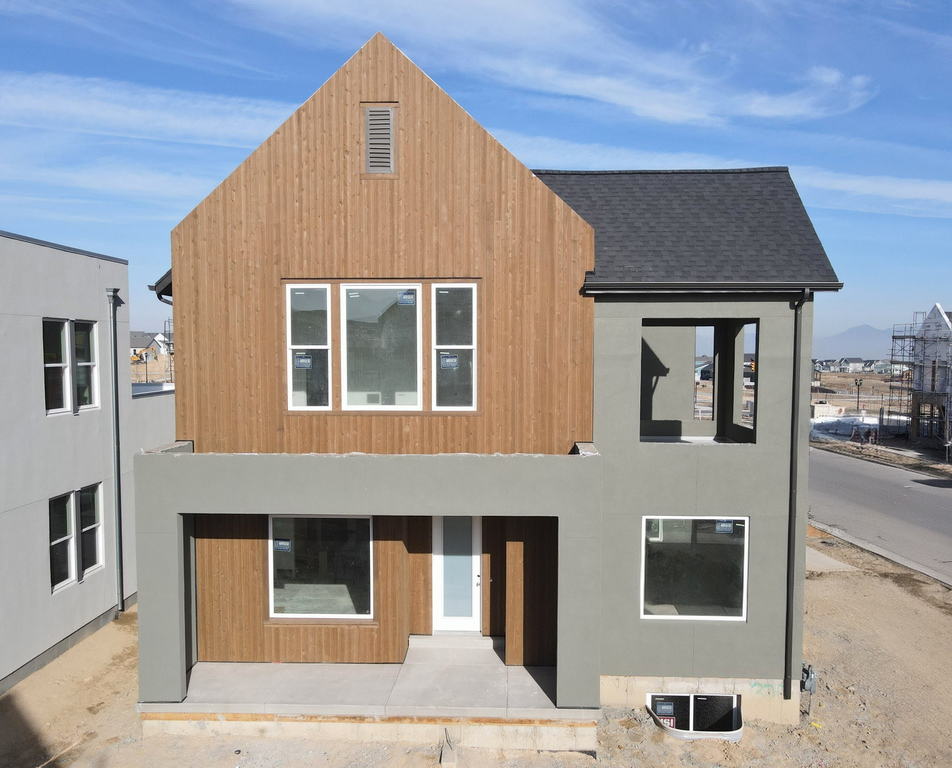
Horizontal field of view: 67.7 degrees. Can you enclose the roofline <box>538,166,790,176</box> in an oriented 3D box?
[{"bbox_3d":[3.555,-4.115,13.782,4.985,0.173,0.286,0,3,2],"label":"roofline"}]

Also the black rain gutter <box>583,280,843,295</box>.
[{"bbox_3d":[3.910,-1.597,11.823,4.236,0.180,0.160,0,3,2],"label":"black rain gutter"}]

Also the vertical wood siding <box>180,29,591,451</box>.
[{"bbox_3d":[-1.625,-2.256,12.136,7.211,7.242,0.286,0,3,2],"label":"vertical wood siding"}]

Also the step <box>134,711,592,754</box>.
[{"bbox_3d":[-1.714,5.439,11.281,7.171,0.500,0.337,0,3,2],"label":"step"}]

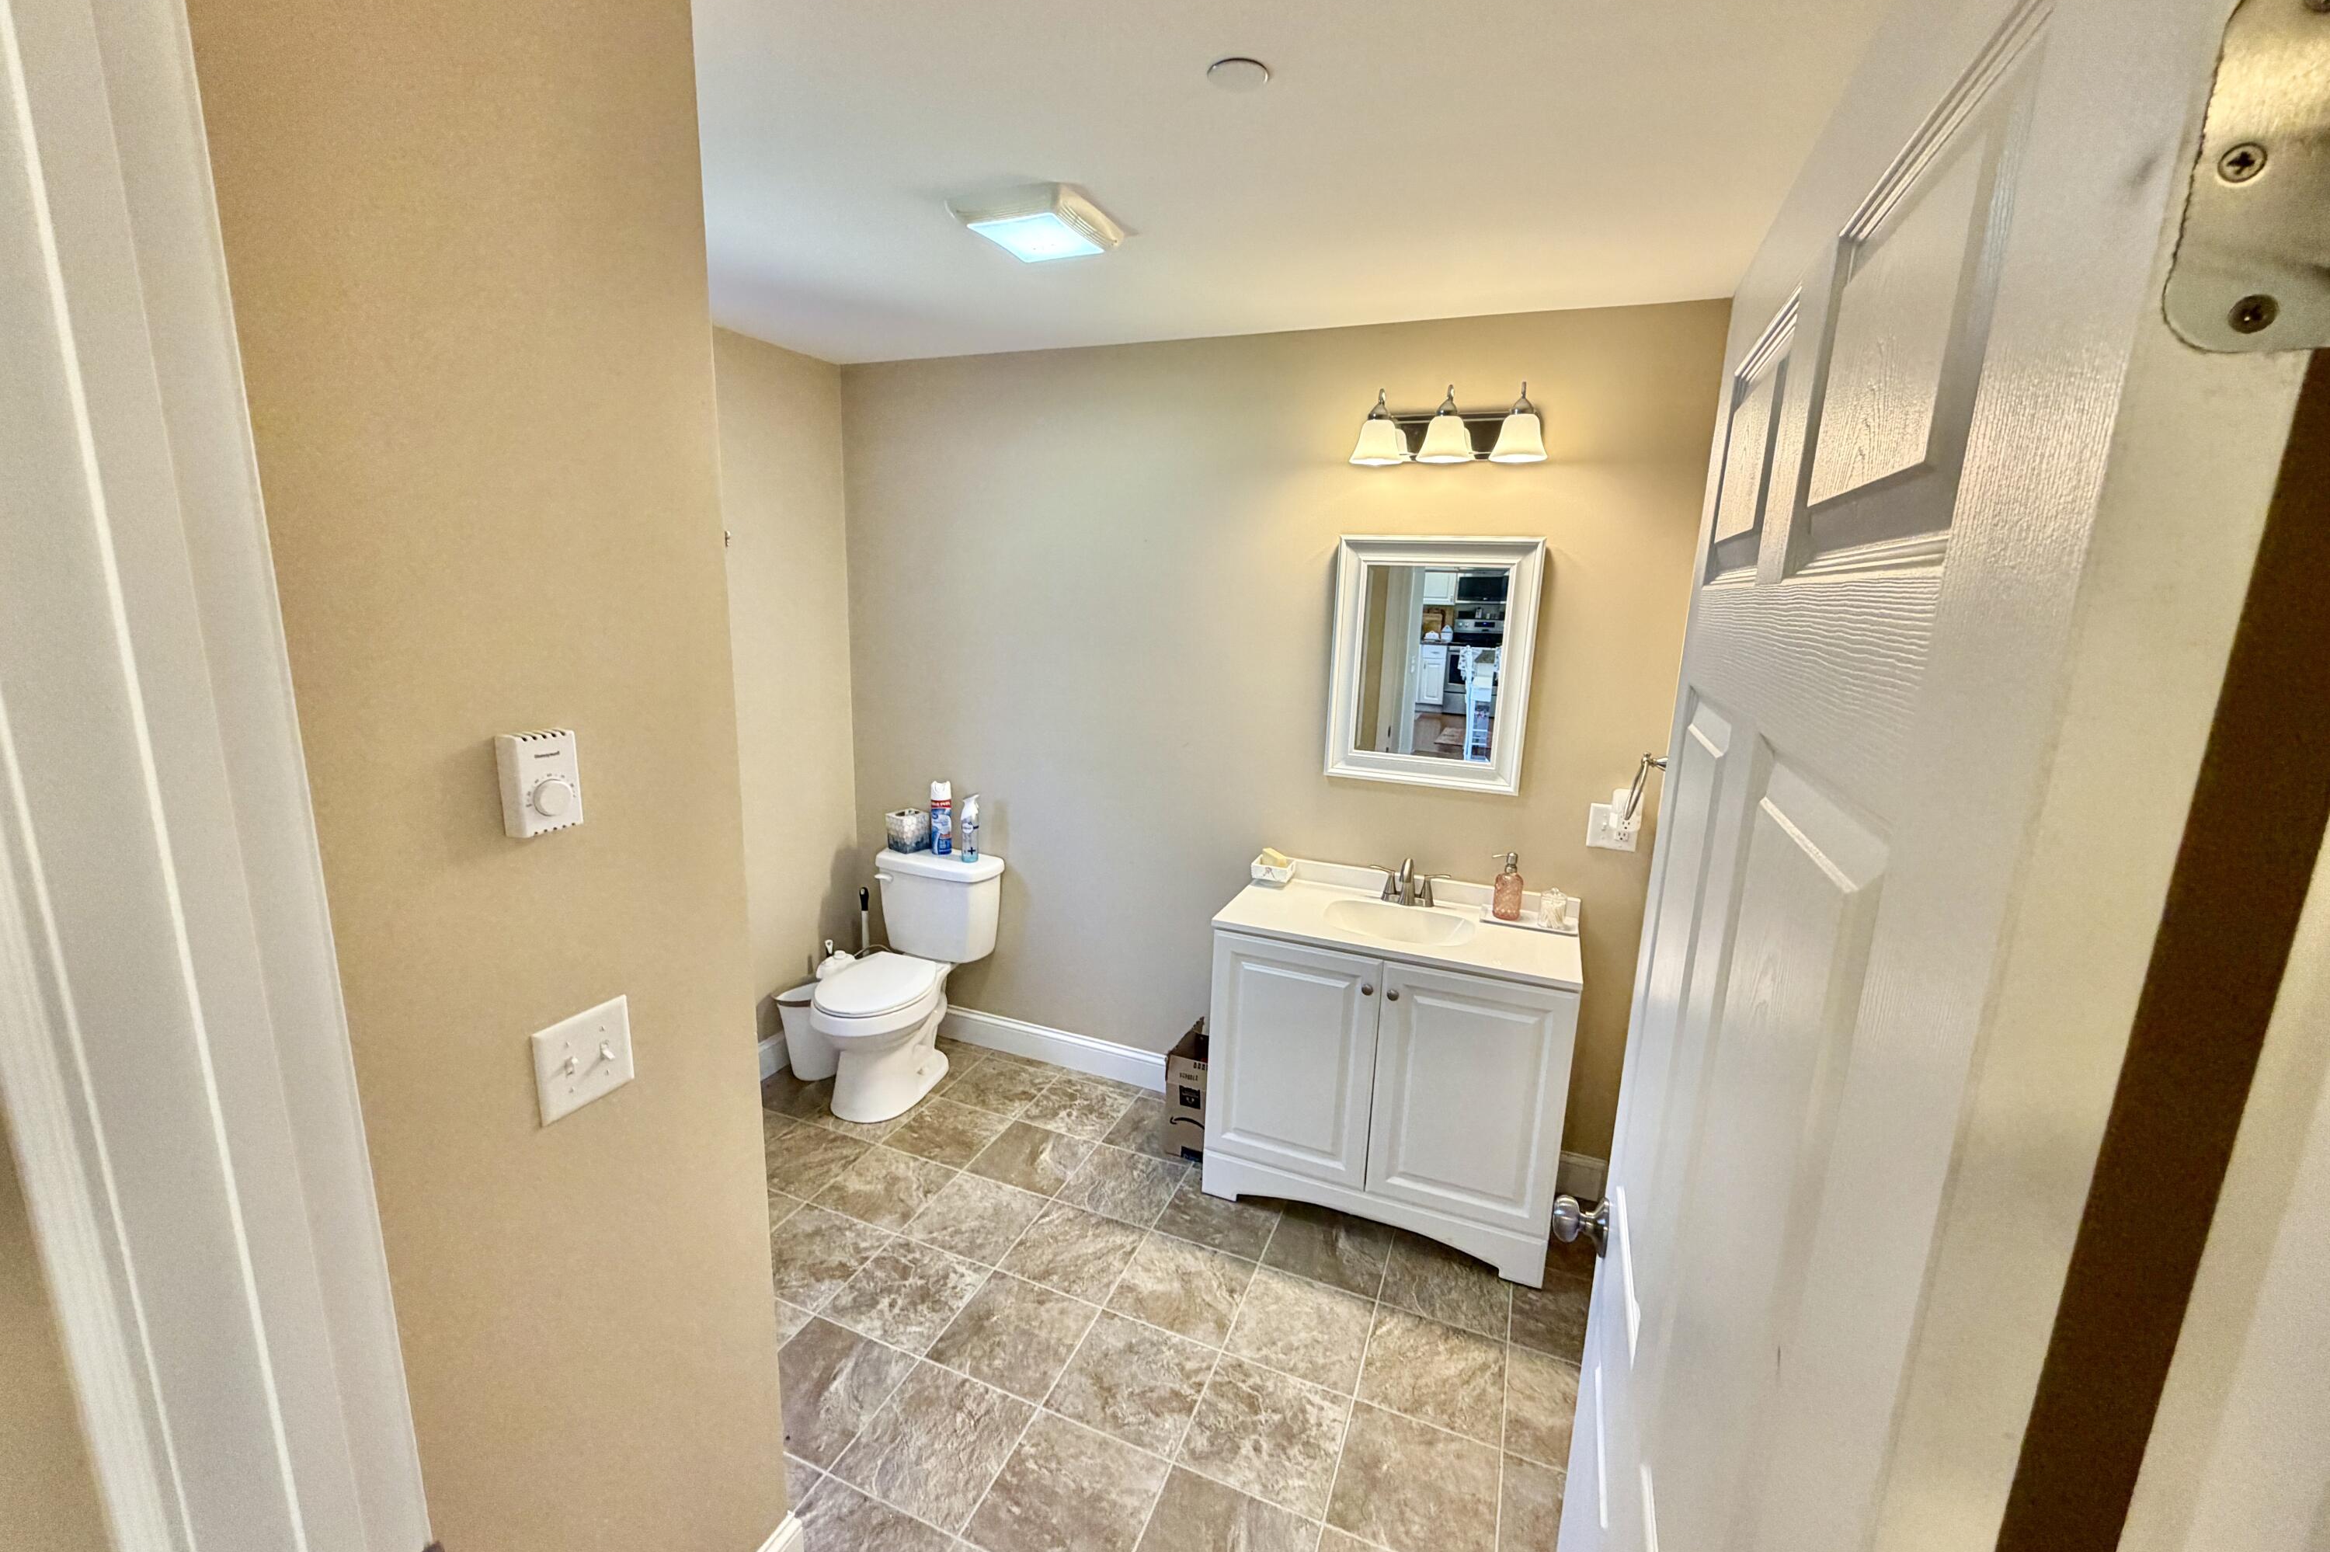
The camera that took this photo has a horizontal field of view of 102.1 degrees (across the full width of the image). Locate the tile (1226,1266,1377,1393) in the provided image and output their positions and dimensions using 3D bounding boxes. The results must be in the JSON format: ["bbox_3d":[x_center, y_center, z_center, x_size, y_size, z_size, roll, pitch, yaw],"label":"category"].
[{"bbox_3d":[0.335,1.322,2.260,0.302,0.010,0.302,7,13,22],"label":"tile"}]

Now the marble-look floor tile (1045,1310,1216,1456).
[{"bbox_3d":[-0.065,1.340,2.090,0.297,0.010,0.297,7,13,21],"label":"marble-look floor tile"}]

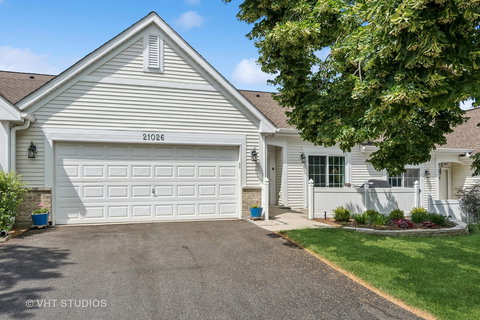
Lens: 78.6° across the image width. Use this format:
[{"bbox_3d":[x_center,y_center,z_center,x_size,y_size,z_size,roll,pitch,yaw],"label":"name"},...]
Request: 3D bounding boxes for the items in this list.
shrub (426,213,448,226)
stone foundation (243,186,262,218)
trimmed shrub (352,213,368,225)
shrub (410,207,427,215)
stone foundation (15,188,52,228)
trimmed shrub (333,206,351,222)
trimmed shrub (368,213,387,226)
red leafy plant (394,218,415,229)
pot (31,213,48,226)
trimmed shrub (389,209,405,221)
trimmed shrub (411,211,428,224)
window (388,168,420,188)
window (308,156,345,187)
[{"bbox_3d":[5.306,1.593,7.880,0.550,0.380,0.500,1,-2,-15],"label":"shrub"},{"bbox_3d":[0.375,1.265,8.670,0.620,0.920,0.160,1,-2,-15],"label":"stone foundation"},{"bbox_3d":[3.389,1.645,8.250,0.470,0.370,0.470,1,-1,-13],"label":"trimmed shrub"},{"bbox_3d":[5.386,1.590,8.850,0.480,0.380,0.460,1,-2,-15],"label":"shrub"},{"bbox_3d":[-5.273,1.243,7.539,0.900,1.030,0.200,1,-1,-13],"label":"stone foundation"},{"bbox_3d":[2.890,1.546,8.350,0.500,0.440,0.480,1,-2,-15],"label":"trimmed shrub"},{"bbox_3d":[3.633,1.567,7.750,0.490,0.380,0.460,1,-2,-15],"label":"trimmed shrub"},{"bbox_3d":[4.347,1.678,7.750,0.540,0.310,0.520,1,-1,-13],"label":"red leafy plant"},{"bbox_3d":[-4.828,1.441,7.080,0.370,0.310,0.370,1,-2,-15],"label":"pot"},{"bbox_3d":[4.669,1.626,8.750,0.500,0.400,0.500,1,-1,-13],"label":"trimmed shrub"},{"bbox_3d":[5.141,1.632,8.400,0.530,0.430,0.530,1,-1,-13],"label":"trimmed shrub"},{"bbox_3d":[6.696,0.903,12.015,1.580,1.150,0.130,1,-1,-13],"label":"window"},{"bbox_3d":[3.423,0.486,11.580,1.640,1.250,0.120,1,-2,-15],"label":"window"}]

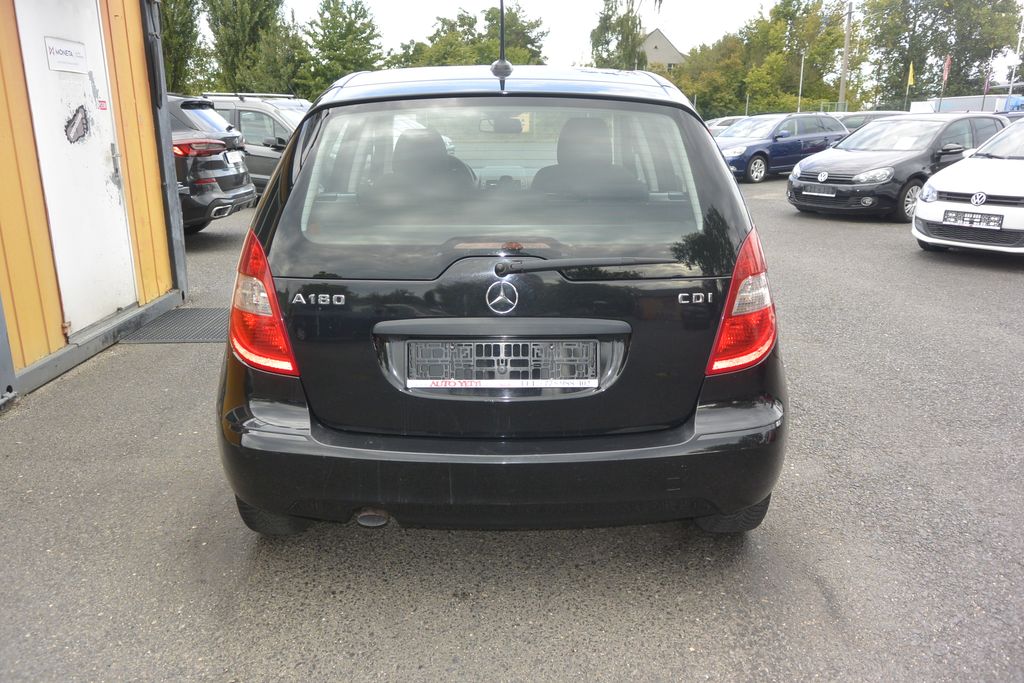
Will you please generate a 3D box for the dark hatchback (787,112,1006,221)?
[{"bbox_3d":[6.000,-2.674,11.638,4.200,1.480,1.800,-10,19,-32],"label":"dark hatchback"}]

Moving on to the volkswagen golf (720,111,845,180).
[{"bbox_3d":[6.240,-4.681,18.459,4.550,1.500,1.780,-11,19,-32],"label":"volkswagen golf"}]

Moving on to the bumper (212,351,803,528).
[{"bbox_3d":[-0.028,0.316,2.370,1.730,0.470,0.430,0,16,-1],"label":"bumper"}]

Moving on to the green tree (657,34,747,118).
[{"bbox_3d":[9.300,-12.223,37.579,4.400,5.200,4.200,0,16,-1],"label":"green tree"}]

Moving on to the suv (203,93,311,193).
[{"bbox_3d":[-3.400,-2.897,11.864,4.500,1.780,1.840,14,22,40],"label":"suv"}]

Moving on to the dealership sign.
[{"bbox_3d":[-2.700,-1.735,4.670,0.010,0.185,0.430,0,16,0],"label":"dealership sign"}]

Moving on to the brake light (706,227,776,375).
[{"bbox_3d":[0.680,-0.120,2.257,0.245,0.380,0.260,0,16,-1],"label":"brake light"}]

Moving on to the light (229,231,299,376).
[{"bbox_3d":[-0.730,-0.116,2.259,0.245,0.380,0.260,0,16,-1],"label":"light"}]

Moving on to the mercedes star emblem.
[{"bbox_3d":[-0.026,-0.122,2.125,0.090,0.090,0.015,0,6,-1],"label":"mercedes star emblem"}]

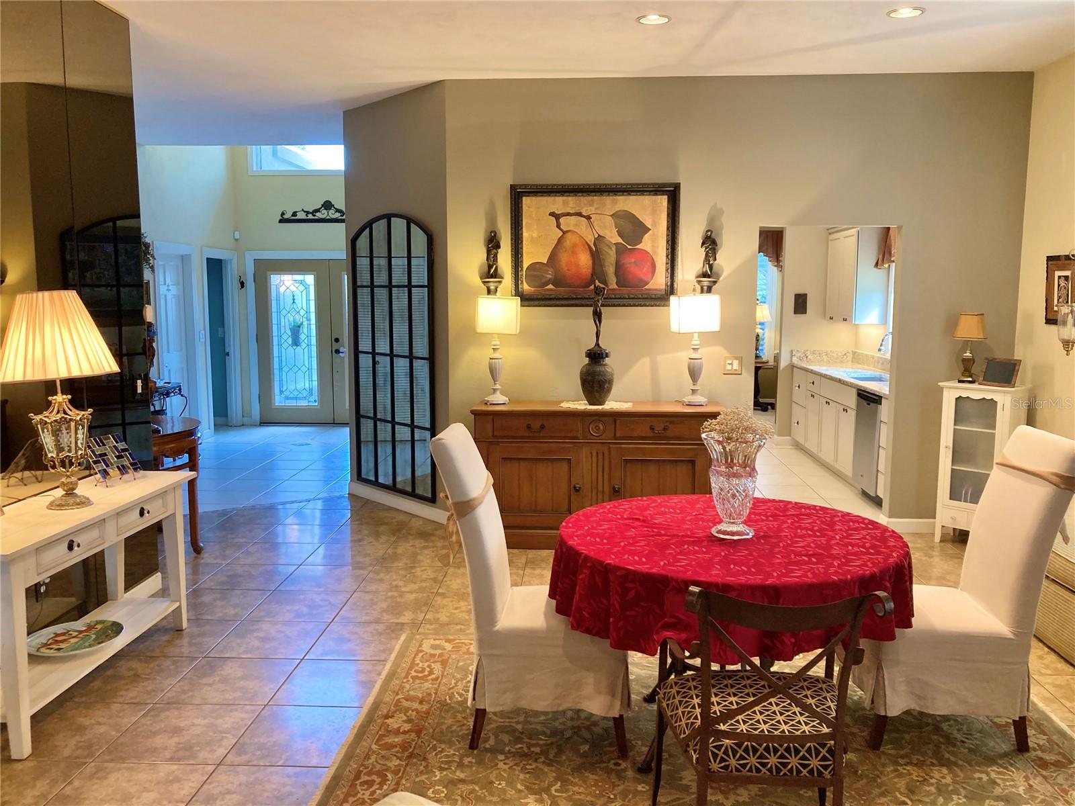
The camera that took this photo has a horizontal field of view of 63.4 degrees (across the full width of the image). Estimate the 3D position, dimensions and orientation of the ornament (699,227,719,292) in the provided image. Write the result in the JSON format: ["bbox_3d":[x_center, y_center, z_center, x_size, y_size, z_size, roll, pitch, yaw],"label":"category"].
[{"bbox_3d":[1.133,-0.932,5.779,0.145,0.447,0.130,0,7,3],"label":"ornament"}]

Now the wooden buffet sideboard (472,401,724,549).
[{"bbox_3d":[0.384,0.467,5.716,1.575,0.900,0.526,0,7,3],"label":"wooden buffet sideboard"}]

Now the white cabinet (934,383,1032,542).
[{"bbox_3d":[2.853,0.407,5.601,0.300,1.052,0.455,-6,9,-41],"label":"white cabinet"}]

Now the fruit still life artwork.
[{"bbox_3d":[0.382,-1.060,5.834,1.114,0.808,0.054,0,7,3],"label":"fruit still life artwork"}]

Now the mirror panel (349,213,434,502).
[{"bbox_3d":[-1.093,-0.354,6.529,0.035,2.075,1.045,-6,9,-41],"label":"mirror panel"}]

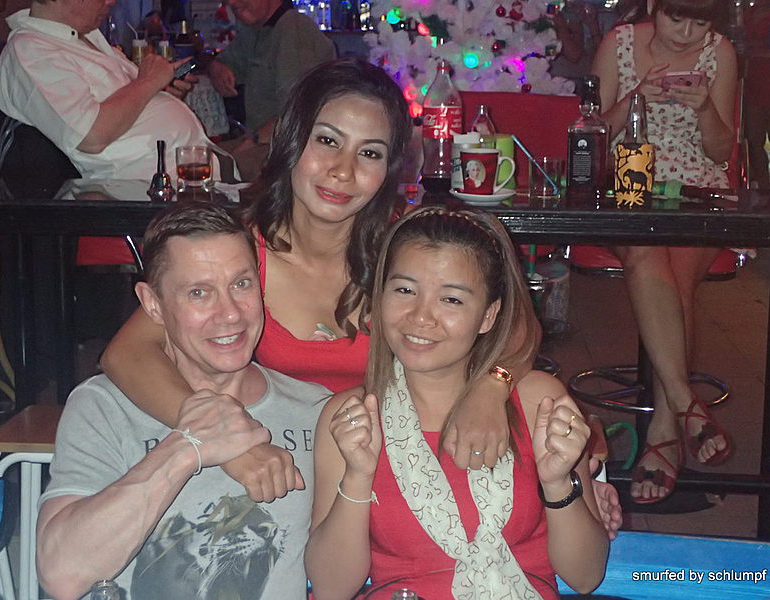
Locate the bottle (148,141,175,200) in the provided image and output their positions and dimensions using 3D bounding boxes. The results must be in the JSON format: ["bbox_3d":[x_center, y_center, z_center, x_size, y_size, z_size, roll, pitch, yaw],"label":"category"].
[{"bbox_3d":[-0.477,-0.274,2.810,0.060,0.128,0.060,0,11,0],"label":"bottle"}]

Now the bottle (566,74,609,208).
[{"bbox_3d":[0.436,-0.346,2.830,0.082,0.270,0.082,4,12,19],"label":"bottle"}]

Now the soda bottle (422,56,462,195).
[{"bbox_3d":[0.130,-0.394,2.980,0.087,0.295,0.087,0,11,0],"label":"soda bottle"}]

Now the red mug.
[{"bbox_3d":[0.217,-0.270,2.775,0.115,0.090,0.081,0,11,0],"label":"red mug"}]

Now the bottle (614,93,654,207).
[{"bbox_3d":[0.521,-0.314,2.755,0.080,0.239,0.080,2,11,9],"label":"bottle"}]

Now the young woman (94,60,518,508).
[{"bbox_3d":[-0.109,0.208,2.010,0.590,1.150,0.650,0,11,0],"label":"young woman"}]

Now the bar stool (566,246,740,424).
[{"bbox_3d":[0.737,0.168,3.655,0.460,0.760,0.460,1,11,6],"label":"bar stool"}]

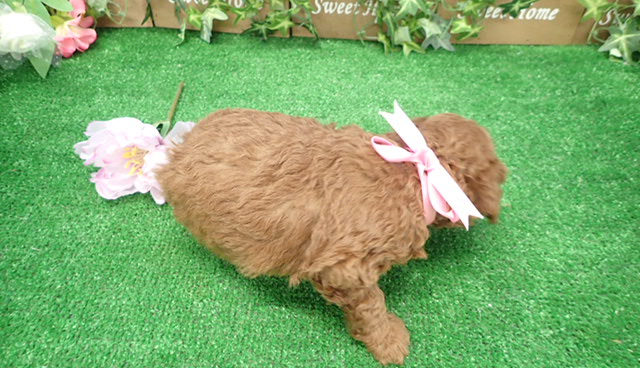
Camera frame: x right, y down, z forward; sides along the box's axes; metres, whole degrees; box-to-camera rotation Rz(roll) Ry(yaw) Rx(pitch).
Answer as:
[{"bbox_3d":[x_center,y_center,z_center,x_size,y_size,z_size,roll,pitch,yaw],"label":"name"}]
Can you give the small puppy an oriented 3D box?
[{"bbox_3d":[0.000,0.025,0.376,0.282,0.139,0.159,8,48,5],"label":"small puppy"}]

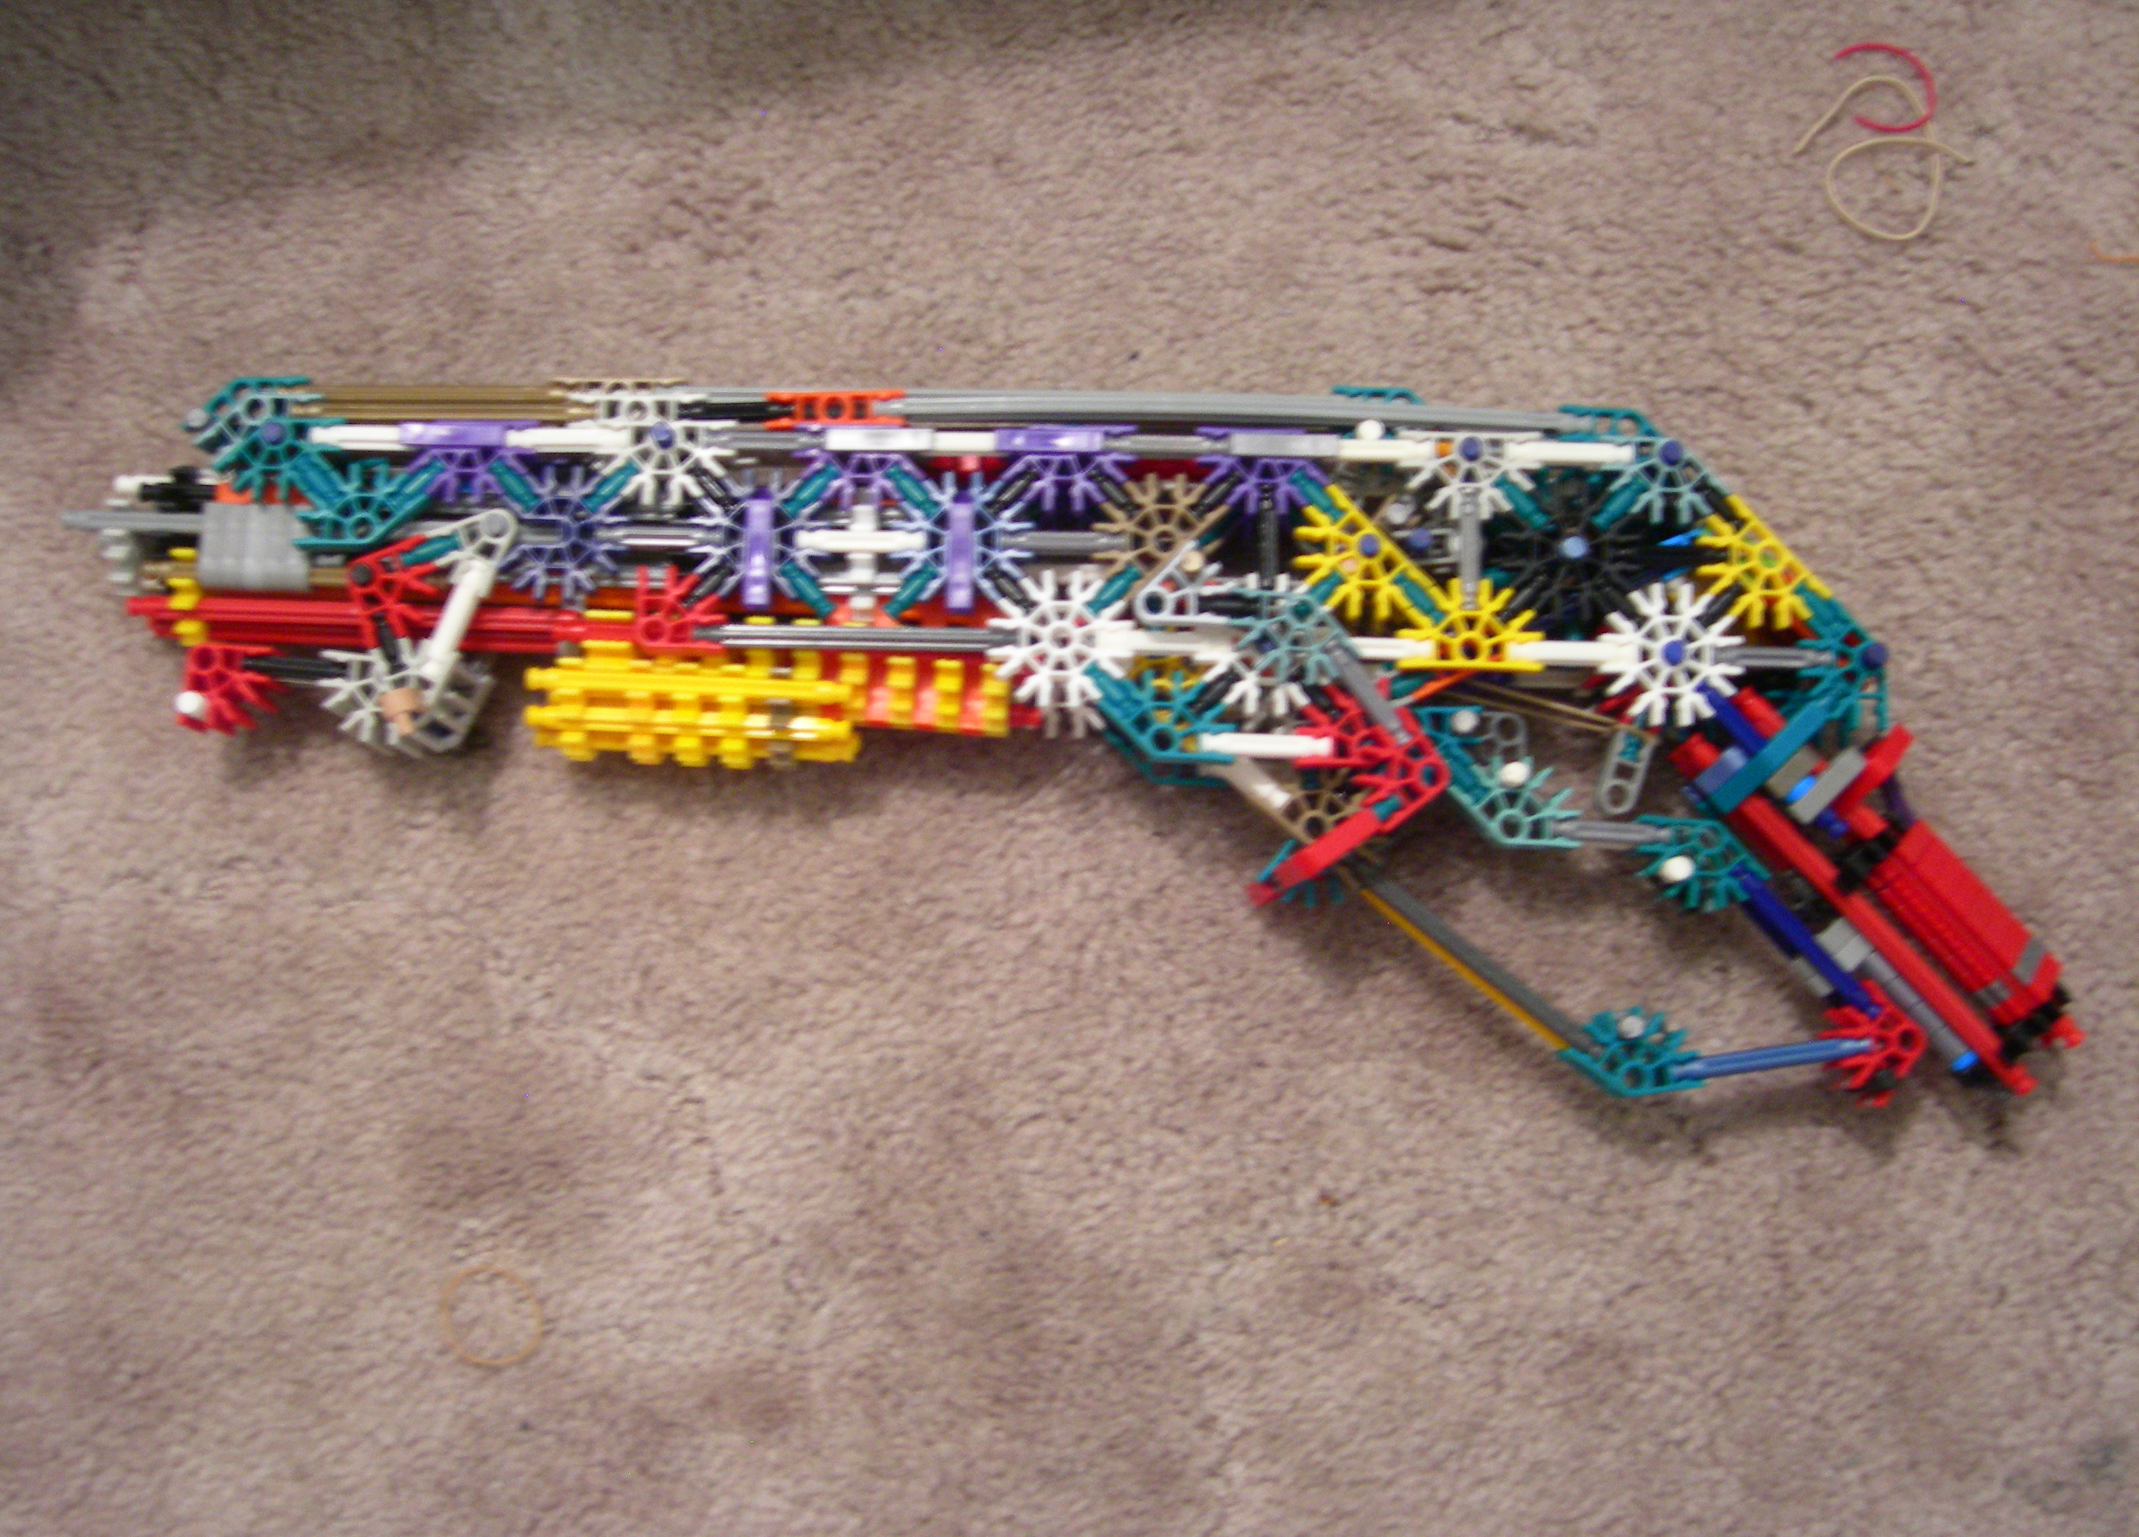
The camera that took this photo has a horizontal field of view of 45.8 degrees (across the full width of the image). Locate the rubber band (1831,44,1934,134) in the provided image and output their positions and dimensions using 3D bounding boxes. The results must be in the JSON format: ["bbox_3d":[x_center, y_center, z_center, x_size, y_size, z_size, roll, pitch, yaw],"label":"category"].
[{"bbox_3d":[0.240,-0.201,0.747,0.030,0.004,0.028,1,81,1],"label":"rubber band"}]

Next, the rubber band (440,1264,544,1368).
[{"bbox_3d":[-0.159,0.151,0.697,0.029,0.004,0.027,1,81,1],"label":"rubber band"}]

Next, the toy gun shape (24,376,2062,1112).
[{"bbox_3d":[-0.004,-0.014,0.688,0.550,0.069,0.200,1,81,1],"label":"toy gun shape"}]

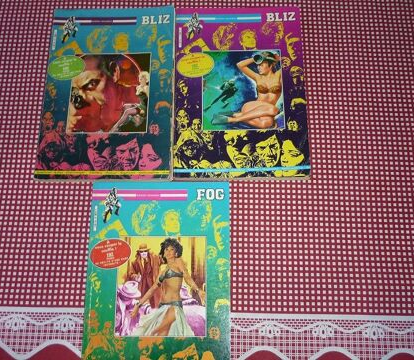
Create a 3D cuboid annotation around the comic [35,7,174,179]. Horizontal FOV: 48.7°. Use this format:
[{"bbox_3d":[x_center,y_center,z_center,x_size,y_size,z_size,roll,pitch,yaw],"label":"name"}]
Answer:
[{"bbox_3d":[-0.096,-0.088,0.455,0.128,0.012,0.182,0,74,1],"label":"comic"}]

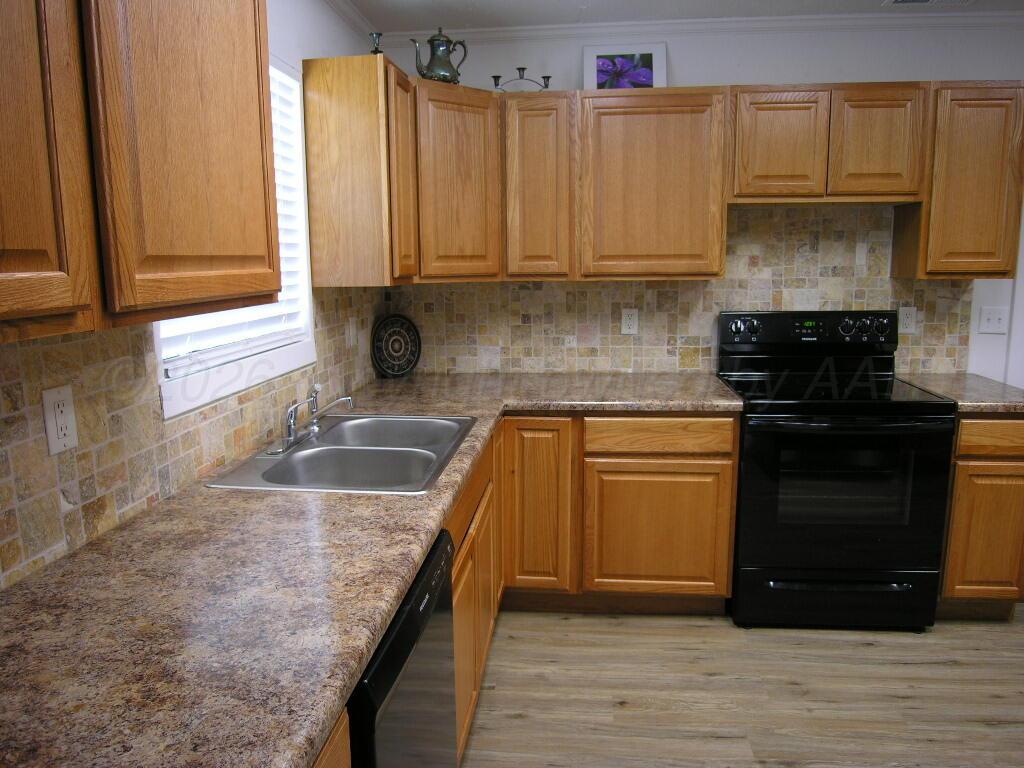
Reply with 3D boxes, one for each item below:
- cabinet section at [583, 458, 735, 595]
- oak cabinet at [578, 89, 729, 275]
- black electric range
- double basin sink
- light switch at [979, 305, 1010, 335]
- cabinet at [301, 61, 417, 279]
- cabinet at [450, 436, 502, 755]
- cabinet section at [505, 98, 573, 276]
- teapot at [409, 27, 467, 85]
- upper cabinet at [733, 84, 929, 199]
[{"bbox_3d":[0.599,0.520,3.095,0.590,0.565,0.600,0,9,5],"label":"cabinet section"},{"bbox_3d":[0.591,-0.834,3.058,0.618,0.766,0.310,0,9,5],"label":"oak cabinet"},{"bbox_3d":[1.273,0.325,2.932,0.756,1.203,0.675,0,9,5],"label":"black electric range"},{"bbox_3d":[-0.422,0.268,2.050,0.545,0.185,0.826,0,9,5],"label":"double basin sink"},{"bbox_3d":[2.140,-0.282,3.152,0.125,0.120,0.012,0,9,5],"label":"light switch"},{"bbox_3d":[-0.544,-0.745,2.580,0.310,0.766,0.290,0,9,5],"label":"cabinet"},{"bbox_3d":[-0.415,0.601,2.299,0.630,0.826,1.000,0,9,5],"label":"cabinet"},{"bbox_3d":[0.123,-0.835,3.102,0.311,0.766,0.310,0,9,5],"label":"cabinet section"},{"bbox_3d":[-0.282,-1.279,2.767,0.222,0.224,0.135,-4,9,-18],"label":"teapot"},{"bbox_3d":[1.277,-0.982,2.970,0.763,0.460,0.310,0,9,5],"label":"upper cabinet"}]

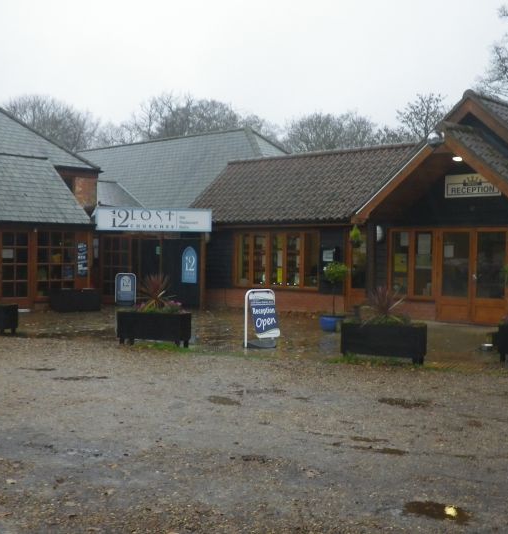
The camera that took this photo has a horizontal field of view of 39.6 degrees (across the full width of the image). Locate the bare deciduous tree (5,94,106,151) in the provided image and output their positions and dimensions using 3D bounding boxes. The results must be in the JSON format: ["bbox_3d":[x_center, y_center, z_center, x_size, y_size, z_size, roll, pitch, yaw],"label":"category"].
[{"bbox_3d":[-15.203,-6.740,54.858,8.600,13.600,8.600,1,1,0],"label":"bare deciduous tree"}]

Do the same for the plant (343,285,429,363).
[{"bbox_3d":[2.000,0.860,10.803,1.170,1.090,0.500,2,1,25],"label":"plant"}]

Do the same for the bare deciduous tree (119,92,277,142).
[{"bbox_3d":[-4.201,-6.739,54.858,12.500,14.000,10.000,1,1,0],"label":"bare deciduous tree"}]

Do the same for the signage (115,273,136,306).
[{"bbox_3d":[-3.900,0.685,21.400,0.620,1.040,0.450,1,1,-7],"label":"signage"}]

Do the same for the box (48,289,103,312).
[{"bbox_3d":[-5.020,0.950,20.000,1.200,0.640,0.560,0,1,-28],"label":"box"}]

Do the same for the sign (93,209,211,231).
[{"bbox_3d":[-2.920,-1.370,20.600,3.380,0.670,0.140,1,1,-7],"label":"sign"}]

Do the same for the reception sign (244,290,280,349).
[{"bbox_3d":[0.119,0.856,11.843,0.590,0.980,0.360,0,1,-25],"label":"reception sign"}]

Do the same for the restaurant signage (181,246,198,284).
[{"bbox_3d":[-1.898,-0.059,20.604,0.620,1.080,0.040,2,2,42],"label":"restaurant signage"}]

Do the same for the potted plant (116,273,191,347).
[{"bbox_3d":[-1.698,0.713,12.050,1.100,1.190,0.500,1,1,15],"label":"potted plant"}]

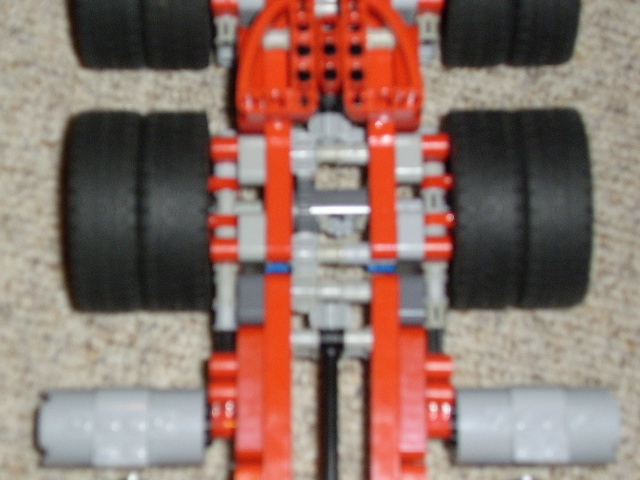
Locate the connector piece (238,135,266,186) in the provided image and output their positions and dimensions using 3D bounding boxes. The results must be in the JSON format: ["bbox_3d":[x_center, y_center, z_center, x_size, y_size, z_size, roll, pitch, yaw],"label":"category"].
[{"bbox_3d":[-0.021,-0.024,0.347,0.008,0.008,0.016,0,80,0],"label":"connector piece"}]

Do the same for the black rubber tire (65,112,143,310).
[{"bbox_3d":[-0.064,-0.009,0.357,0.020,0.062,0.062,0,80,0],"label":"black rubber tire"}]

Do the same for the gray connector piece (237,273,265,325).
[{"bbox_3d":[-0.021,0.018,0.339,0.008,0.008,0.016,0,80,0],"label":"gray connector piece"}]

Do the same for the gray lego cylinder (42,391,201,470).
[{"bbox_3d":[-0.057,0.056,0.339,0.048,0.024,0.024,0,80,0],"label":"gray lego cylinder"}]

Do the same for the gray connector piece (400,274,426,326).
[{"bbox_3d":[0.028,0.018,0.339,0.008,0.008,0.016,0,80,0],"label":"gray connector piece"}]

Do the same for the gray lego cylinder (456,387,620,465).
[{"bbox_3d":[0.063,0.056,0.339,0.048,0.024,0.024,0,80,0],"label":"gray lego cylinder"}]

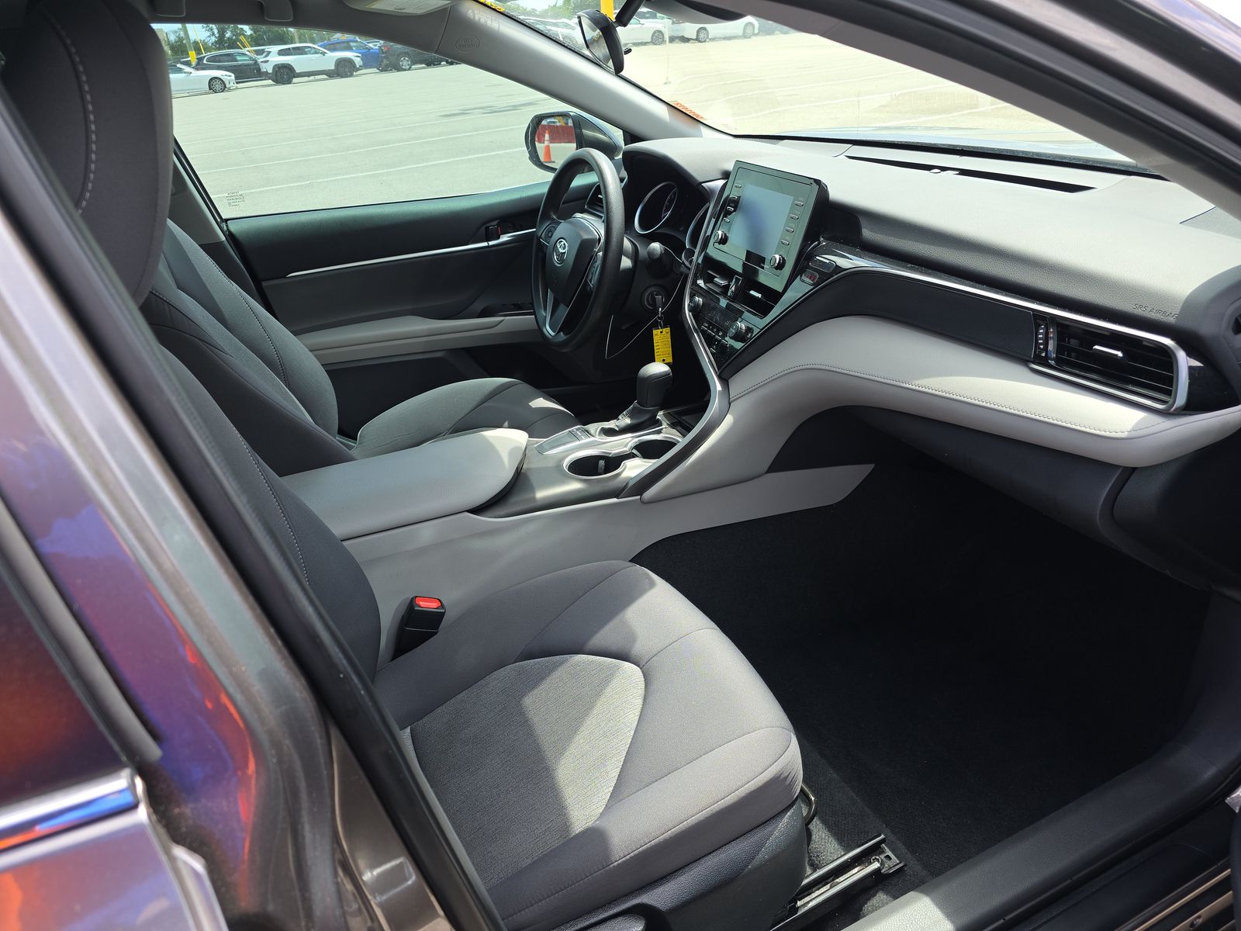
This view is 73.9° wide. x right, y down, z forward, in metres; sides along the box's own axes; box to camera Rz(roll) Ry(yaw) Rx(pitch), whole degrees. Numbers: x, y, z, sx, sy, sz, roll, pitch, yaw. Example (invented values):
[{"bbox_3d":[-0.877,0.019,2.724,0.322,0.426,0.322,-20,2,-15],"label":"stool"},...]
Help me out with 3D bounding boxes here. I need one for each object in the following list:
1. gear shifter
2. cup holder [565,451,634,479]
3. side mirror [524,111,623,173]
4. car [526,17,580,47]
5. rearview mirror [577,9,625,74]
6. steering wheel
[{"bbox_3d":[0.021,-0.108,1.342,0.135,0.122,0.070,-15,30,-18],"label":"gear shifter"},{"bbox_3d":[-0.037,0.028,1.349,0.100,0.070,0.095,-16,31,-19],"label":"cup holder"},{"bbox_3d":[-0.102,-0.795,2.034,0.160,0.155,0.240,-19,31,-25],"label":"side mirror"},{"bbox_3d":[-3.917,-21.530,41.382,4.650,1.680,1.880,-15,30,-18],"label":"car"},{"bbox_3d":[-0.029,-0.582,1.127,0.043,0.065,0.230,-22,35,3],"label":"rearview mirror"},{"bbox_3d":[-0.088,-0.404,1.558,0.090,0.375,0.375,6,21,-27],"label":"steering wheel"}]

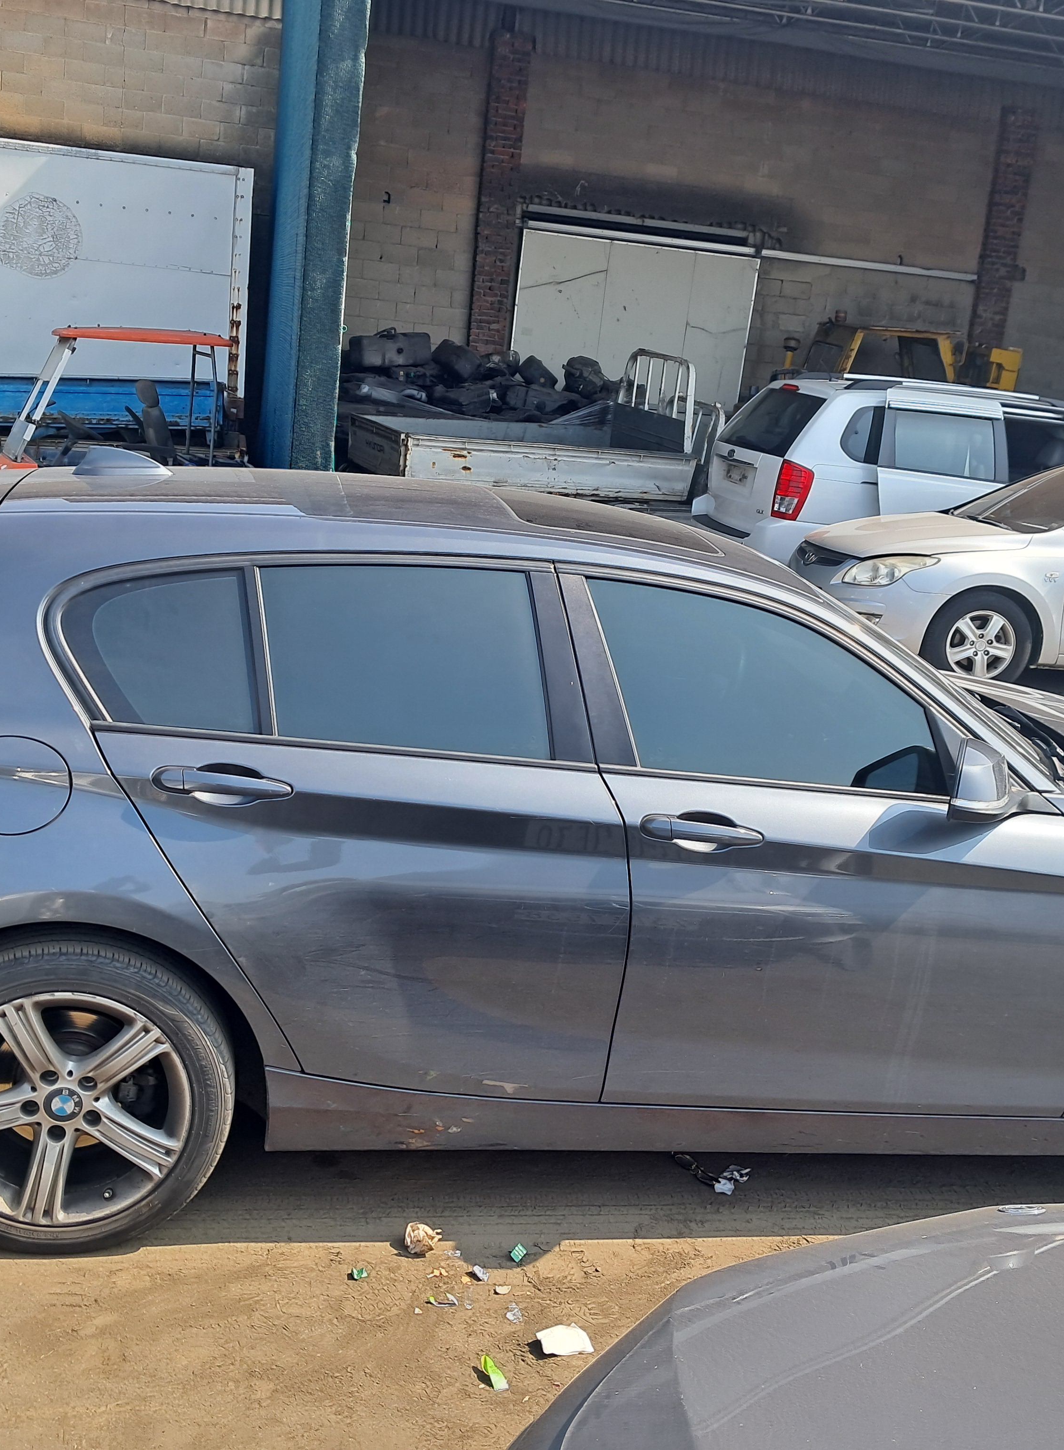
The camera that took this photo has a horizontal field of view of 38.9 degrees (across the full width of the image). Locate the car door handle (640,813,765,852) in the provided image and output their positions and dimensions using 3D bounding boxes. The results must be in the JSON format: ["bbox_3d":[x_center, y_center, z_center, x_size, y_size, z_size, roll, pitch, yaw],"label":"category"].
[{"bbox_3d":[0.323,0.205,2.871,0.250,0.068,0.060,3,14,-11],"label":"car door handle"}]

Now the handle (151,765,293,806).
[{"bbox_3d":[-0.556,0.109,2.717,0.248,0.072,0.050,3,13,-11],"label":"handle"}]

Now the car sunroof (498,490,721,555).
[{"bbox_3d":[0.129,-0.496,3.568,0.460,0.045,0.830,8,13,-12],"label":"car sunroof"}]

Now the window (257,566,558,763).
[{"bbox_3d":[-0.237,-0.125,2.855,0.550,0.345,0.030,3,-11,-11],"label":"window"}]

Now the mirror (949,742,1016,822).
[{"bbox_3d":[0.843,0.100,2.908,0.125,0.158,0.190,3,14,-11],"label":"mirror"}]

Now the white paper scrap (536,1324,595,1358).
[{"bbox_3d":[0.057,1.127,2.765,0.098,0.027,0.080,1,15,-20],"label":"white paper scrap"}]

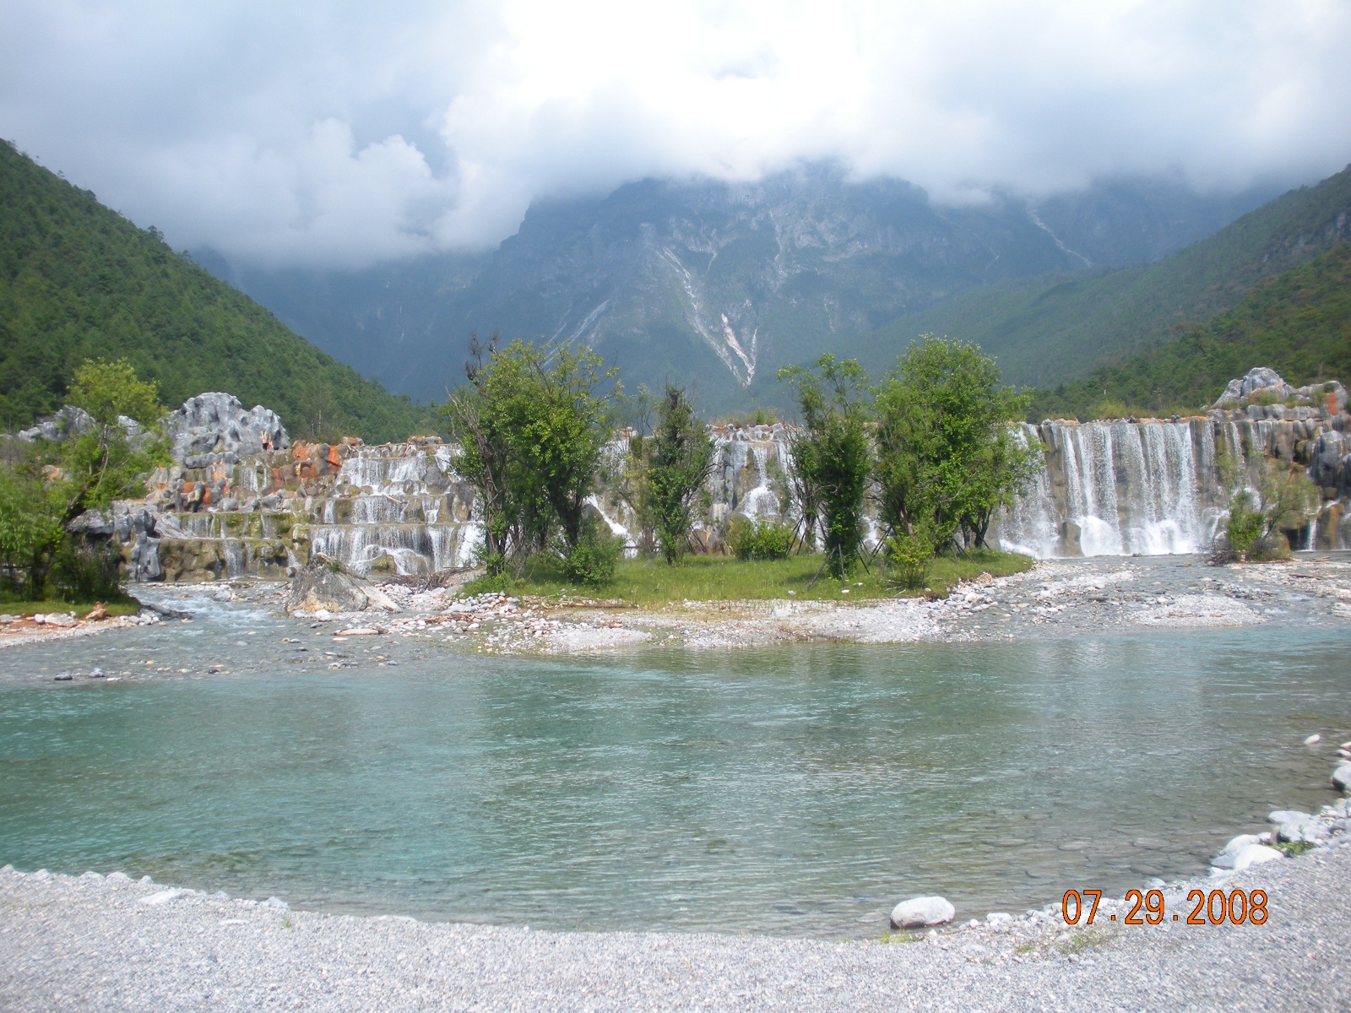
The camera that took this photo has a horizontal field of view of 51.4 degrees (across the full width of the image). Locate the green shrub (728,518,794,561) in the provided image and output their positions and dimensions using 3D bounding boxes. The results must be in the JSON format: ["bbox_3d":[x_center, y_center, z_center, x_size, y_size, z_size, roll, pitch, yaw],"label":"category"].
[{"bbox_3d":[2.769,1.094,45.500,2.150,1.400,2.050,0,1,0],"label":"green shrub"}]

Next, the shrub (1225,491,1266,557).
[{"bbox_3d":[18.782,0.609,46.300,1.360,2.230,1.290,0,1,0],"label":"shrub"}]

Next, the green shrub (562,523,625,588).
[{"bbox_3d":[-2.018,1.137,34.000,1.510,1.580,1.430,0,1,0],"label":"green shrub"}]

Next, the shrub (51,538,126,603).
[{"bbox_3d":[-12.739,1.375,30.500,1.630,1.400,1.550,0,1,0],"label":"shrub"}]

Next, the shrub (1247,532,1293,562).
[{"bbox_3d":[19.437,1.330,46.000,1.520,0.970,1.440,0,1,0],"label":"shrub"}]

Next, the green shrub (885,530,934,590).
[{"bbox_3d":[5.445,1.232,32.800,1.160,1.450,1.100,0,1,0],"label":"green shrub"}]

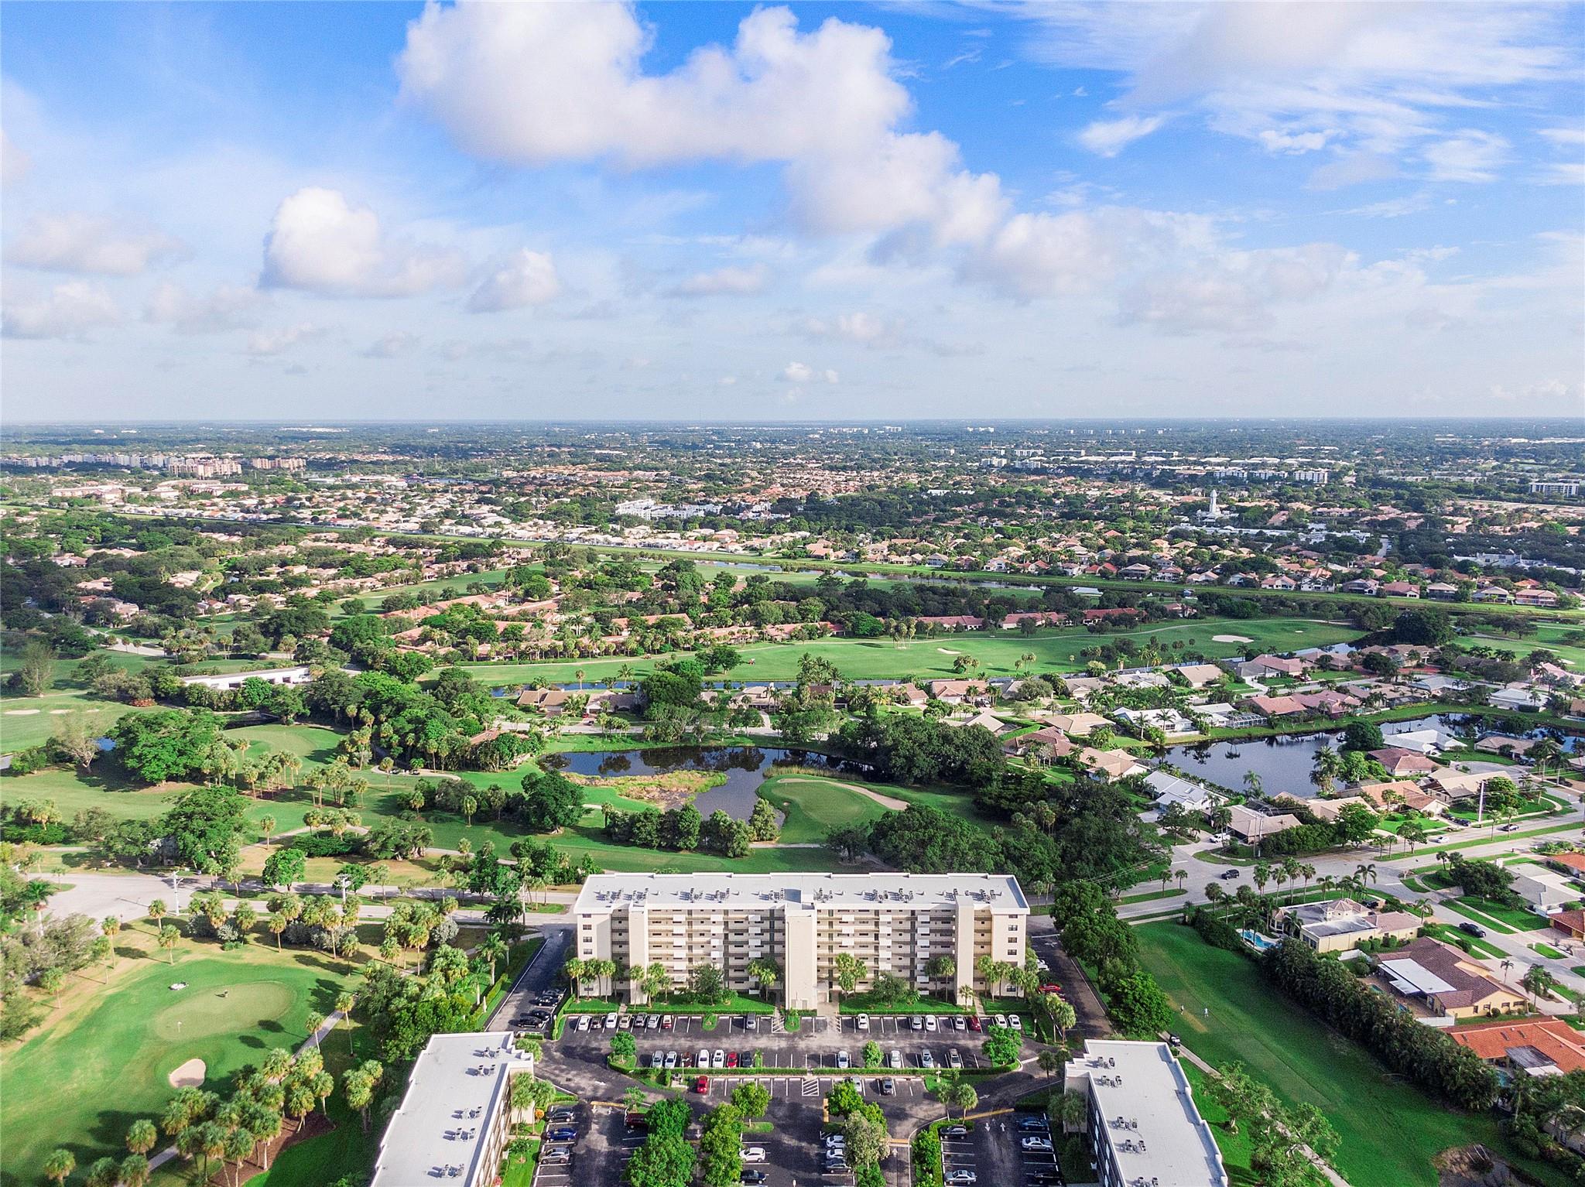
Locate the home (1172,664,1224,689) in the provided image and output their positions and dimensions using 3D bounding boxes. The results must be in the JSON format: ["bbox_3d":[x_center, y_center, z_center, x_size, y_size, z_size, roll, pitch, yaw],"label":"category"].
[{"bbox_3d":[183.850,37.143,497.083,20.000,6.000,18.000,-3,10,-17],"label":"home"}]

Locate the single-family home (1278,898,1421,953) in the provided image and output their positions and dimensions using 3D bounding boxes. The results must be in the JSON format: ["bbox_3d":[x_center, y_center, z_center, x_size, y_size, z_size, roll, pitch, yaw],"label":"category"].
[{"bbox_3d":[130.120,76.330,256.750,29.920,5.600,16.100,-2,10,-12],"label":"single-family home"}]

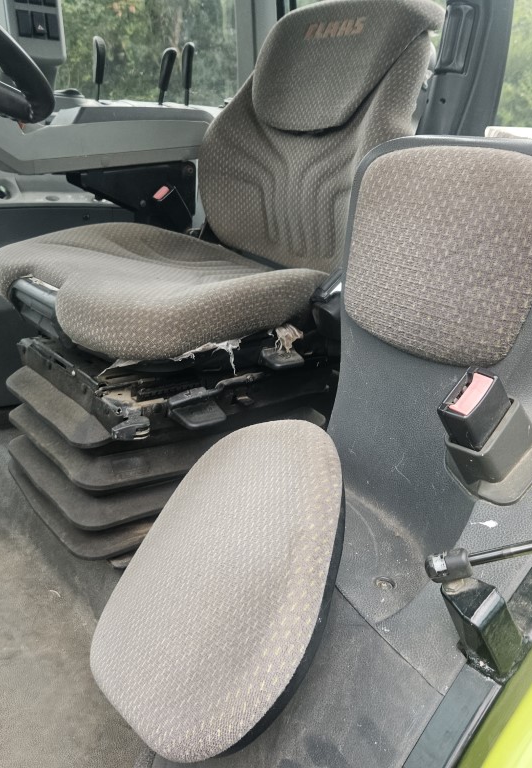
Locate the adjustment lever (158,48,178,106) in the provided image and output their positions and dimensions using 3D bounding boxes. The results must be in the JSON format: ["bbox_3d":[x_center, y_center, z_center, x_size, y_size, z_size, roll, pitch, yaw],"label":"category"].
[{"bbox_3d":[-0.240,-0.746,1.650,0.023,0.130,0.024,21,14,37],"label":"adjustment lever"}]

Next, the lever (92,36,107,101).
[{"bbox_3d":[-0.385,-0.728,1.570,0.023,0.130,0.024,21,23,37],"label":"lever"}]

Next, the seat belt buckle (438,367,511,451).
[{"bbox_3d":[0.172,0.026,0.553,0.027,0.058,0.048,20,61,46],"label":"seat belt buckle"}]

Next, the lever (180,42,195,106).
[{"bbox_3d":[-0.192,-0.760,1.670,0.023,0.138,0.024,21,25,37],"label":"lever"}]

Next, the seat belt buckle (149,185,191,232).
[{"bbox_3d":[-0.202,-0.381,1.456,0.027,0.080,0.048,36,78,33],"label":"seat belt buckle"}]

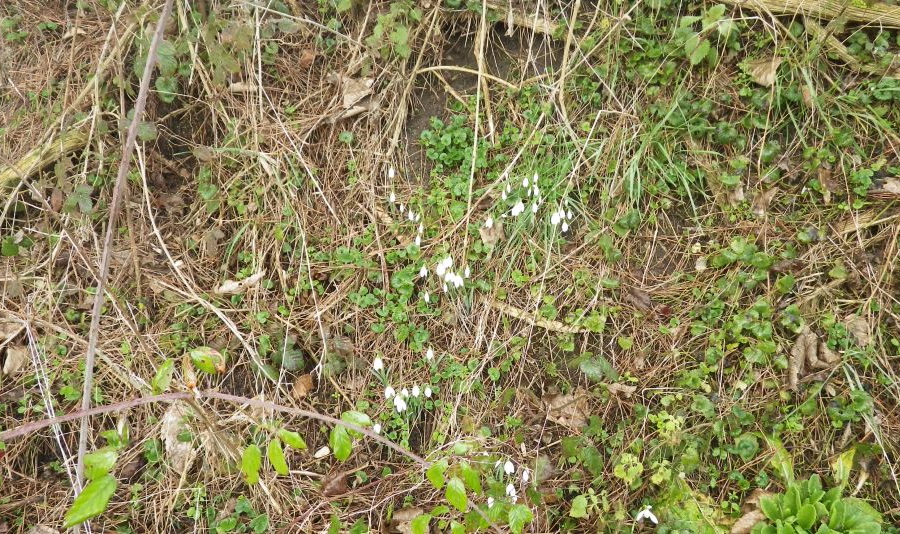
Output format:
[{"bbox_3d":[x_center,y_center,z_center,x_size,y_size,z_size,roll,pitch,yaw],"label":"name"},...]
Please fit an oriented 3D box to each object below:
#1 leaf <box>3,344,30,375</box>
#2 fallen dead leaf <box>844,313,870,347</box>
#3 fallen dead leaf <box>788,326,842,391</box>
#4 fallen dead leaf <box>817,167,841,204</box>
[{"bbox_3d":[-0.758,0.162,1.234,0.043,0.020,0.052,3,62,2],"label":"leaf"},{"bbox_3d":[0.764,0.116,1.316,0.047,0.020,0.067,-9,65,-4],"label":"fallen dead leaf"},{"bbox_3d":[0.635,0.161,1.226,0.085,0.035,0.114,12,63,6],"label":"fallen dead leaf"},{"bbox_3d":[0.756,-0.162,1.404,0.040,0.020,0.090,5,62,3],"label":"fallen dead leaf"}]

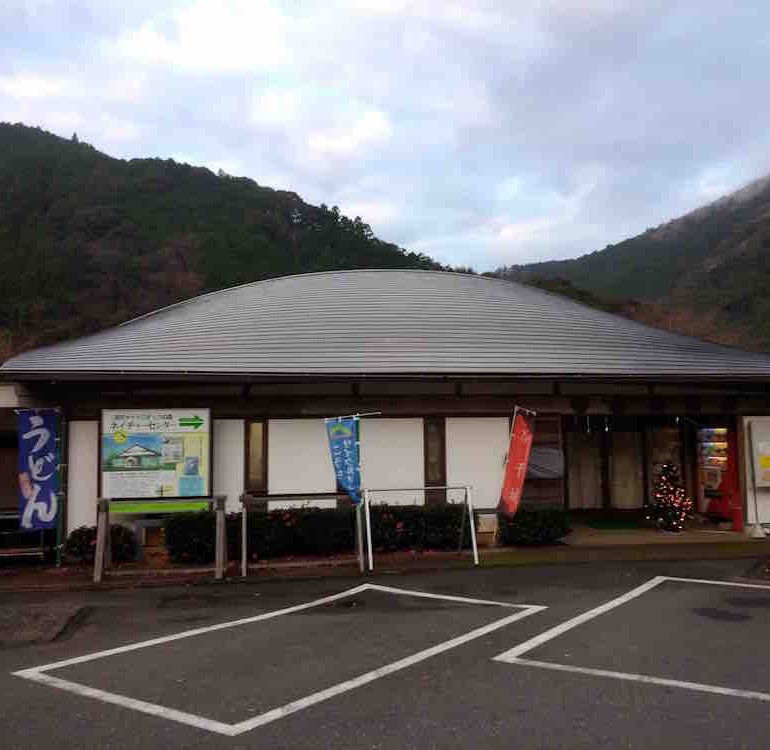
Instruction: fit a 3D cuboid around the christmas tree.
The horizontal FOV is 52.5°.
[{"bbox_3d":[5.003,2.147,13.668,0.800,1.220,0.800,0,-5,-9],"label":"christmas tree"}]

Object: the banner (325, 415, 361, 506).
[{"bbox_3d":[-0.561,1.156,10.542,0.480,1.180,0.080,0,-5,-6],"label":"banner"}]

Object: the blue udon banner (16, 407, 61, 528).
[{"bbox_3d":[-5.071,1.385,11.431,0.580,1.770,0.050,0,-5,-9],"label":"blue udon banner"}]

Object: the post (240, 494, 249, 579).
[{"bbox_3d":[-1.867,2.146,10.364,0.090,1.110,0.100,0,-9,-9],"label":"post"}]

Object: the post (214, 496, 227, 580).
[{"bbox_3d":[-2.225,2.211,10.550,0.130,1.120,0.130,0,-4,-7],"label":"post"}]

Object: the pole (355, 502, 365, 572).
[{"bbox_3d":[-0.346,2.263,11.000,0.080,1.030,0.080,0,-4,-7],"label":"pole"}]

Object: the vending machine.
[{"bbox_3d":[6.667,1.861,15.066,0.700,1.830,1.130,0,-5,-9],"label":"vending machine"}]

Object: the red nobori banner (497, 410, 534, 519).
[{"bbox_3d":[2.091,1.391,12.400,0.550,1.830,0.100,12,-4,-38],"label":"red nobori banner"}]

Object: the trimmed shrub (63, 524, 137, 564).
[{"bbox_3d":[-4.227,2.526,11.590,1.000,0.550,0.800,0,-5,-9],"label":"trimmed shrub"}]

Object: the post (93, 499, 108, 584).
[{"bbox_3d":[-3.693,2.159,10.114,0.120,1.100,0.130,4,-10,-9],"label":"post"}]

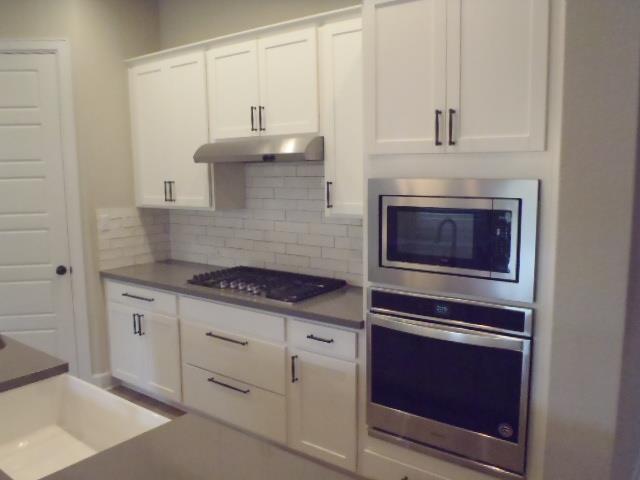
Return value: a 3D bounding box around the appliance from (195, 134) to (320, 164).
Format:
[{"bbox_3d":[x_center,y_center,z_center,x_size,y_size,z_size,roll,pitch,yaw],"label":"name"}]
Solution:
[{"bbox_3d":[-0.318,-0.575,3.310,0.912,0.150,0.470,5,9,36],"label":"appliance"}]

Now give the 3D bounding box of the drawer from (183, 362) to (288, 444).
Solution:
[{"bbox_3d":[-0.412,0.964,3.393,0.898,0.288,0.480,5,9,36],"label":"drawer"}]

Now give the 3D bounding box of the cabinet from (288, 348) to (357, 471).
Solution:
[{"bbox_3d":[0.170,0.869,2.998,0.456,0.601,0.550,5,9,36],"label":"cabinet"}]

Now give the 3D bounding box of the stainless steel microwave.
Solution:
[{"bbox_3d":[0.665,-0.039,2.423,0.765,0.490,0.440,5,9,36],"label":"stainless steel microwave"}]

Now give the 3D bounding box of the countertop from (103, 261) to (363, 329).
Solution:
[{"bbox_3d":[-0.534,0.307,3.487,2.321,0.040,0.634,5,9,36],"label":"countertop"}]

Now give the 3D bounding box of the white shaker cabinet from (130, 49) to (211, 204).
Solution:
[{"bbox_3d":[-1.009,-0.779,3.887,0.898,1.075,0.320,5,9,36],"label":"white shaker cabinet"}]

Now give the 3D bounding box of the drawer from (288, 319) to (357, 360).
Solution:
[{"bbox_3d":[0.139,0.491,2.909,0.445,0.135,0.460,5,9,36],"label":"drawer"}]

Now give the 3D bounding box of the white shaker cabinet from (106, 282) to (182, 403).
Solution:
[{"bbox_3d":[-1.089,0.672,3.948,0.848,0.798,0.632,5,9,36],"label":"white shaker cabinet"}]

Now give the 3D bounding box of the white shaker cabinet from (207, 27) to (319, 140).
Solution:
[{"bbox_3d":[-0.290,-0.959,3.331,0.927,0.590,0.320,5,9,36],"label":"white shaker cabinet"}]

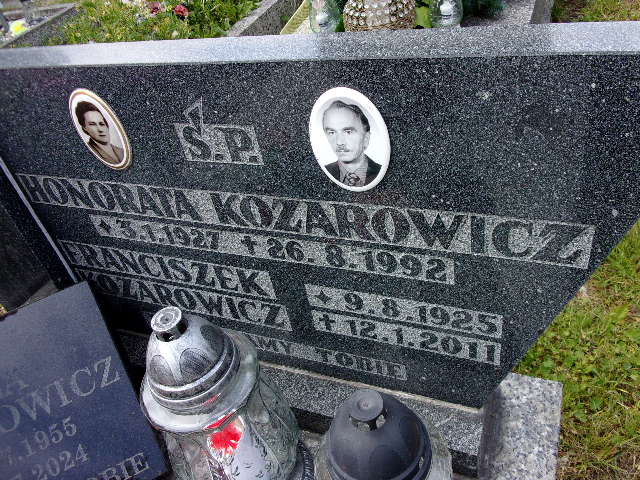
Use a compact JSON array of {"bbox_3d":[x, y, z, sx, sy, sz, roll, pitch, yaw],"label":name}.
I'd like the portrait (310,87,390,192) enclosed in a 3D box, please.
[{"bbox_3d":[0.029,-0.098,0.536,0.088,0.120,0.011,7,39,22],"label":"portrait"}]

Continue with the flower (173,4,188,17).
[{"bbox_3d":[-0.633,-1.042,2.350,0.070,0.052,0.060,-19,41,-6],"label":"flower"}]

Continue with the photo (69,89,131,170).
[{"bbox_3d":[-0.283,-0.136,0.660,0.080,0.115,0.011,7,39,22],"label":"photo"}]

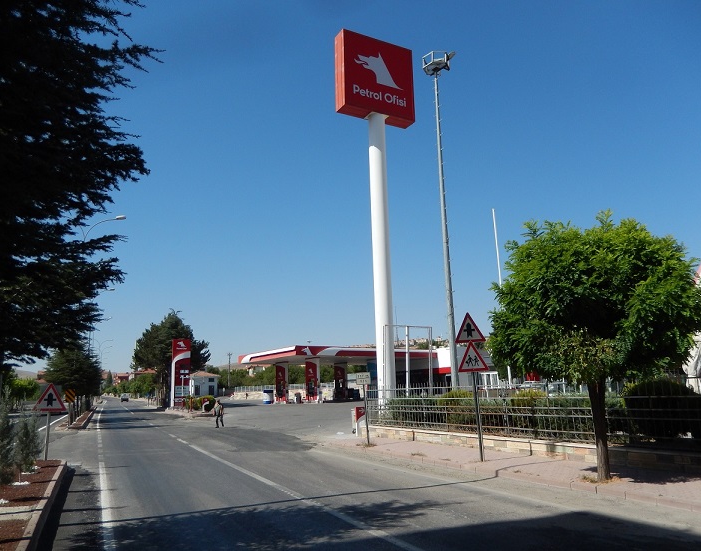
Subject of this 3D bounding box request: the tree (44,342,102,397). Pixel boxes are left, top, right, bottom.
[{"bbox_3d":[-19.042,7.350,41.431,4.000,5.363,4.000,-1,-11,0],"label":"tree"}]

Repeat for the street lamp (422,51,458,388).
[{"bbox_3d":[4.066,-2.068,24.870,1.350,16.205,1.200,-1,-11,0],"label":"street lamp"}]

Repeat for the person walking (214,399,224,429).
[{"bbox_3d":[-7.991,8.403,36.082,0.550,1.716,0.500,6,-13,-31],"label":"person walking"}]

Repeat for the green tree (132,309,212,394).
[{"bbox_3d":[-18.428,8.701,62.573,8.230,10.145,7.806,-1,-11,0],"label":"green tree"}]

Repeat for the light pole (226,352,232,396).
[{"bbox_3d":[-24.236,19.611,118.541,1.000,8.471,0.600,-1,-11,0],"label":"light pole"}]

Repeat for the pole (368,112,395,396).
[{"bbox_3d":[1.502,-0.791,27.684,0.860,14.675,0.860,-1,-11,0],"label":"pole"}]

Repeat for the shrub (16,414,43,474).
[{"bbox_3d":[-7.056,3.715,13.132,0.547,1.303,0.547,-1,-11,0],"label":"shrub"}]

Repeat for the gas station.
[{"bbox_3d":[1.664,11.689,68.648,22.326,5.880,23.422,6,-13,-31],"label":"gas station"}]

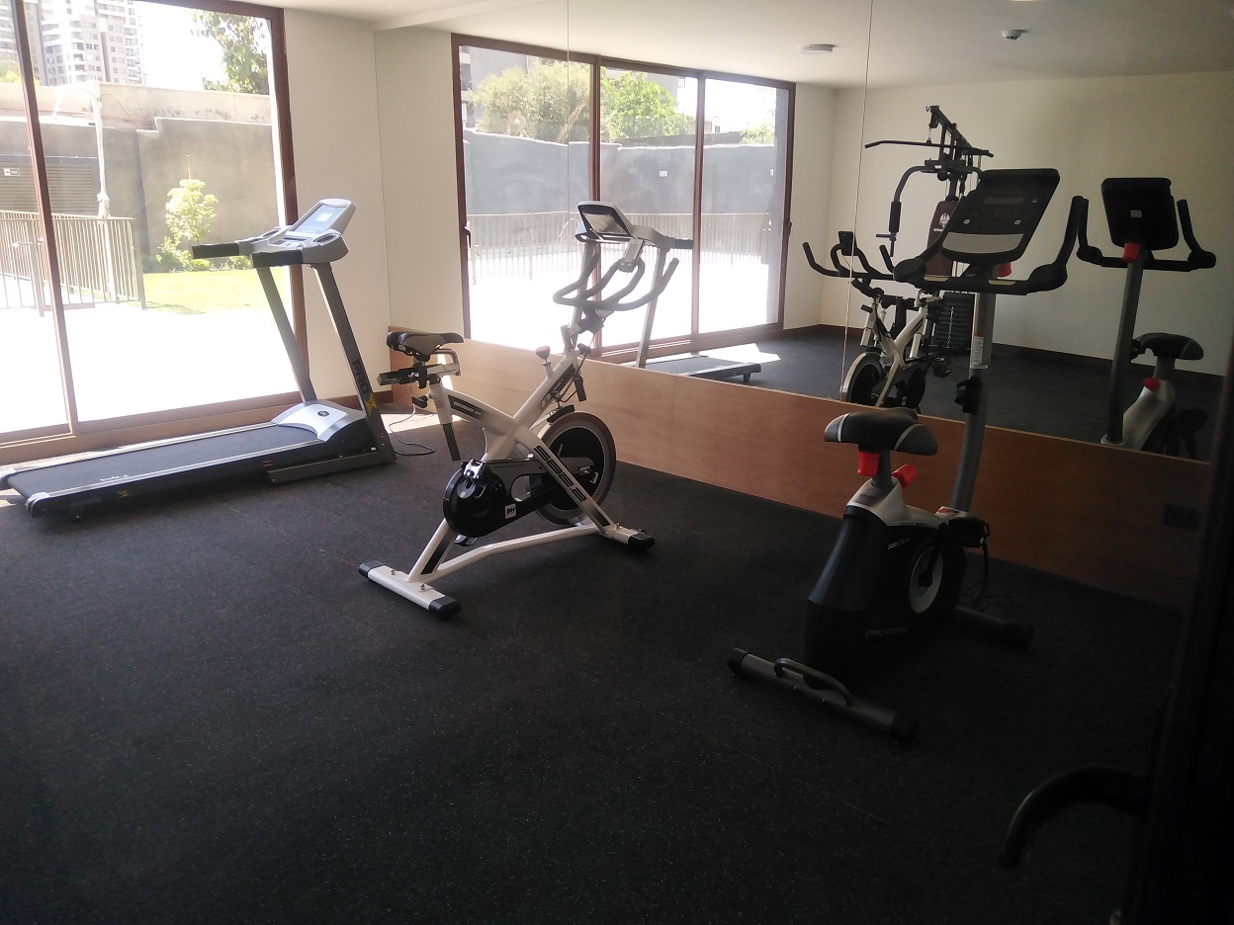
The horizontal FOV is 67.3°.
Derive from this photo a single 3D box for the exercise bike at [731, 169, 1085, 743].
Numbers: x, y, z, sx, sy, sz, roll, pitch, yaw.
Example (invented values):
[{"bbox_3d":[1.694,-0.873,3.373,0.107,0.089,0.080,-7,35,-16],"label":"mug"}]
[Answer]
[{"bbox_3d":[0.880,-0.109,2.660,1.024,1.434,0.557,-14,20,-43],"label":"exercise bike"}]

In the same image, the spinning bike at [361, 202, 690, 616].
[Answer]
[{"bbox_3d":[-0.336,-0.215,3.406,0.557,1.235,1.171,15,20,43],"label":"spinning bike"}]

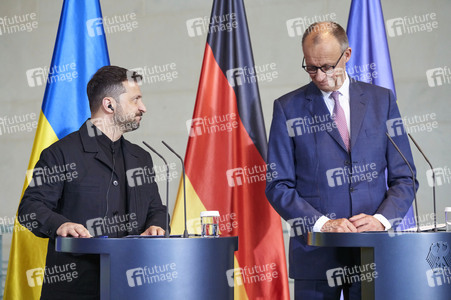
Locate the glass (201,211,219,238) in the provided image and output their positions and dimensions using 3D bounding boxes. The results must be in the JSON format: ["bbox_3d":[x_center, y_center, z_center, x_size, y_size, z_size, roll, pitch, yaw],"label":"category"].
[{"bbox_3d":[-0.057,0.279,4.880,0.071,0.100,0.071,0,-2,0],"label":"glass"}]

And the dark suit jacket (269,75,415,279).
[{"bbox_3d":[0.455,0.117,5.150,0.580,0.790,0.400,0,-2,-13],"label":"dark suit jacket"}]

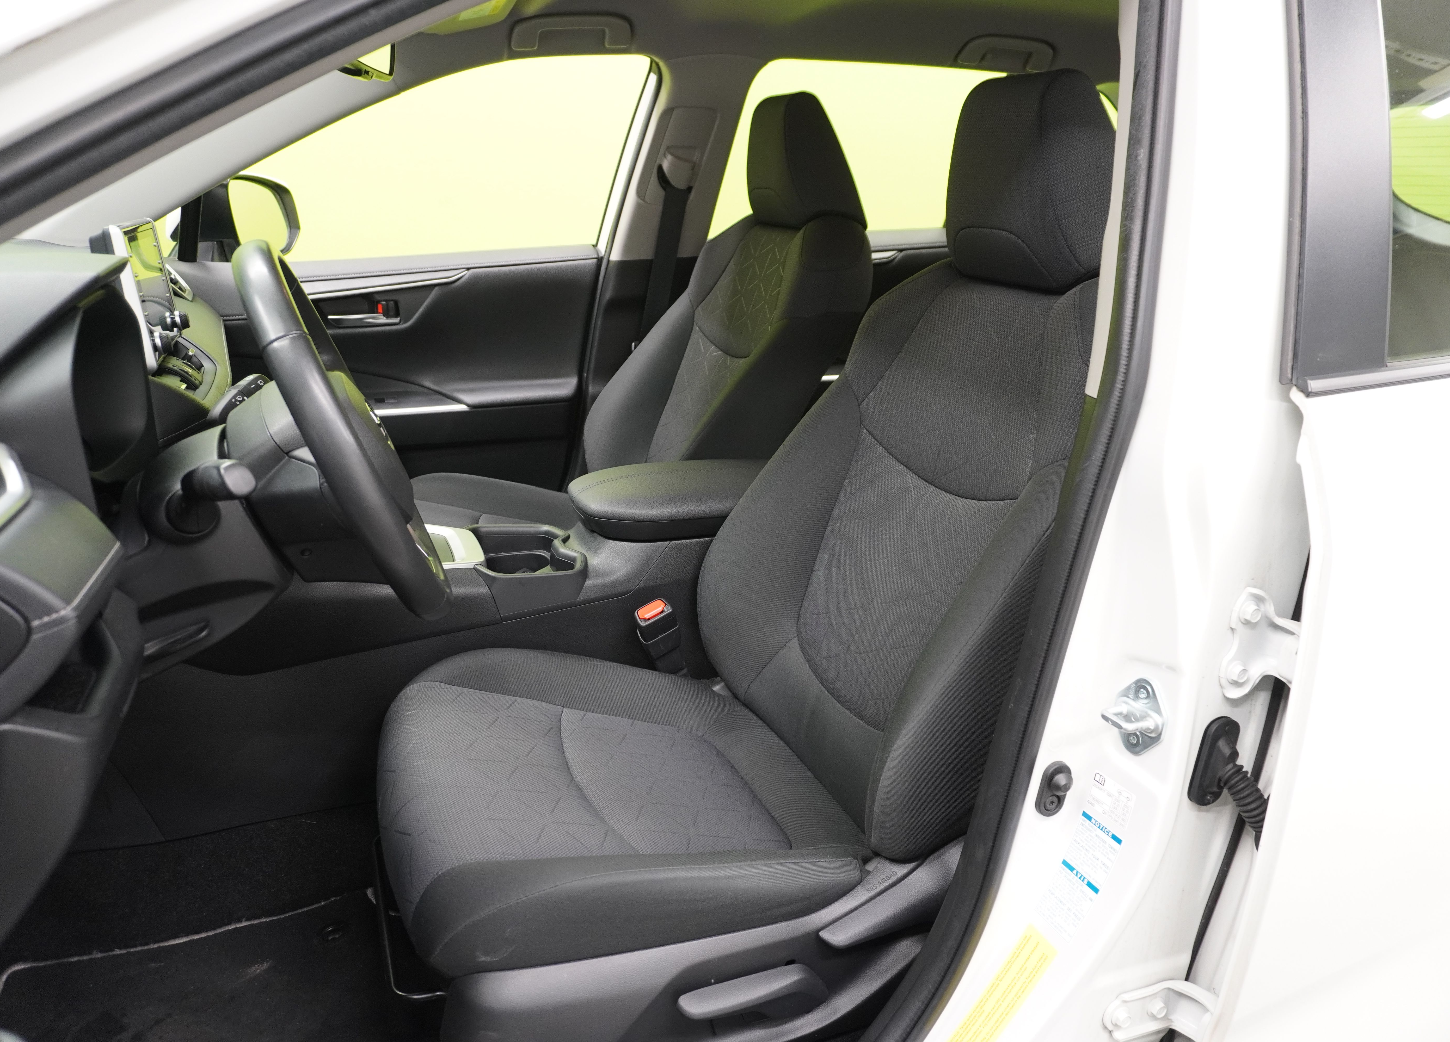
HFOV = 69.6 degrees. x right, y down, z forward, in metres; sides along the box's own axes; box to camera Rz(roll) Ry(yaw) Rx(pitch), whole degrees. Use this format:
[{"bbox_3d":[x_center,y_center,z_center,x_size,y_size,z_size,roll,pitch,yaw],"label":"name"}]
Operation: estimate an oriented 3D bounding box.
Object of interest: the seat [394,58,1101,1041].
[{"bbox_3d":[0.032,0.030,1.155,0.860,0.990,0.540,-7,22,-17],"label":"seat"}]

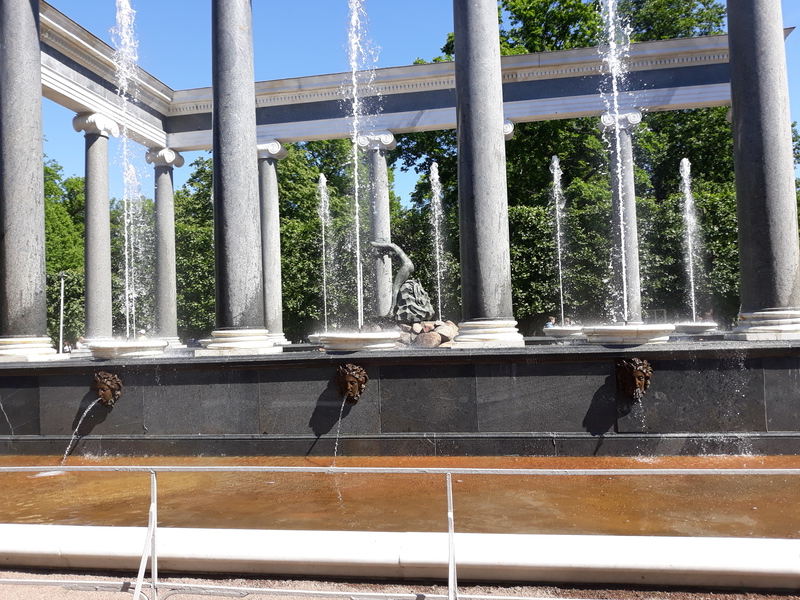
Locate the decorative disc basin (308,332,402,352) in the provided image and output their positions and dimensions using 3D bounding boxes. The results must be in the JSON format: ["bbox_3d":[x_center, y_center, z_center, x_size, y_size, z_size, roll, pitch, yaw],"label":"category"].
[{"bbox_3d":[-0.643,0.701,10.412,1.338,0.296,1.338,-2,-3,0],"label":"decorative disc basin"}]

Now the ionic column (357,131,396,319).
[{"bbox_3d":[-0.694,-2.341,22.716,1.310,7.648,1.109,-2,-3,9],"label":"ionic column"}]

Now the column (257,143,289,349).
[{"bbox_3d":[-4.874,-2.168,23.394,1.310,7.648,1.109,-2,-3,9],"label":"column"}]

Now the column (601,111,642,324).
[{"bbox_3d":[7.666,-2.686,21.360,1.310,7.648,1.109,-2,-3,9],"label":"column"}]

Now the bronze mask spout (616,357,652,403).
[{"bbox_3d":[3.420,1.167,9.102,0.449,0.621,0.344,-2,-3,9],"label":"bronze mask spout"}]

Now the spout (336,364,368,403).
[{"bbox_3d":[-0.760,1.324,9.781,0.449,0.602,0.344,-2,-3,9],"label":"spout"}]

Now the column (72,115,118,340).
[{"bbox_3d":[-9.713,-2.182,20.061,1.109,7.648,1.310,-2,-3,9],"label":"column"}]

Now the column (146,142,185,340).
[{"bbox_3d":[-9.054,-1.995,24.072,1.262,7.648,1.262,-2,-3,9],"label":"column"}]

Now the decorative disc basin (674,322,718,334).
[{"bbox_3d":[9.878,0.897,20.830,1.338,0.296,1.338,-2,-3,9],"label":"decorative disc basin"}]

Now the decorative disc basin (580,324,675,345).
[{"bbox_3d":[3.562,0.527,9.730,1.338,0.296,1.338,-2,-3,9],"label":"decorative disc basin"}]

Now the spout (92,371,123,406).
[{"bbox_3d":[-4.900,1.488,10.453,0.430,0.593,0.344,-2,-3,9],"label":"spout"}]

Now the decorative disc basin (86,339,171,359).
[{"bbox_3d":[-4.825,0.874,11.091,1.338,0.296,1.338,-2,-3,0],"label":"decorative disc basin"}]

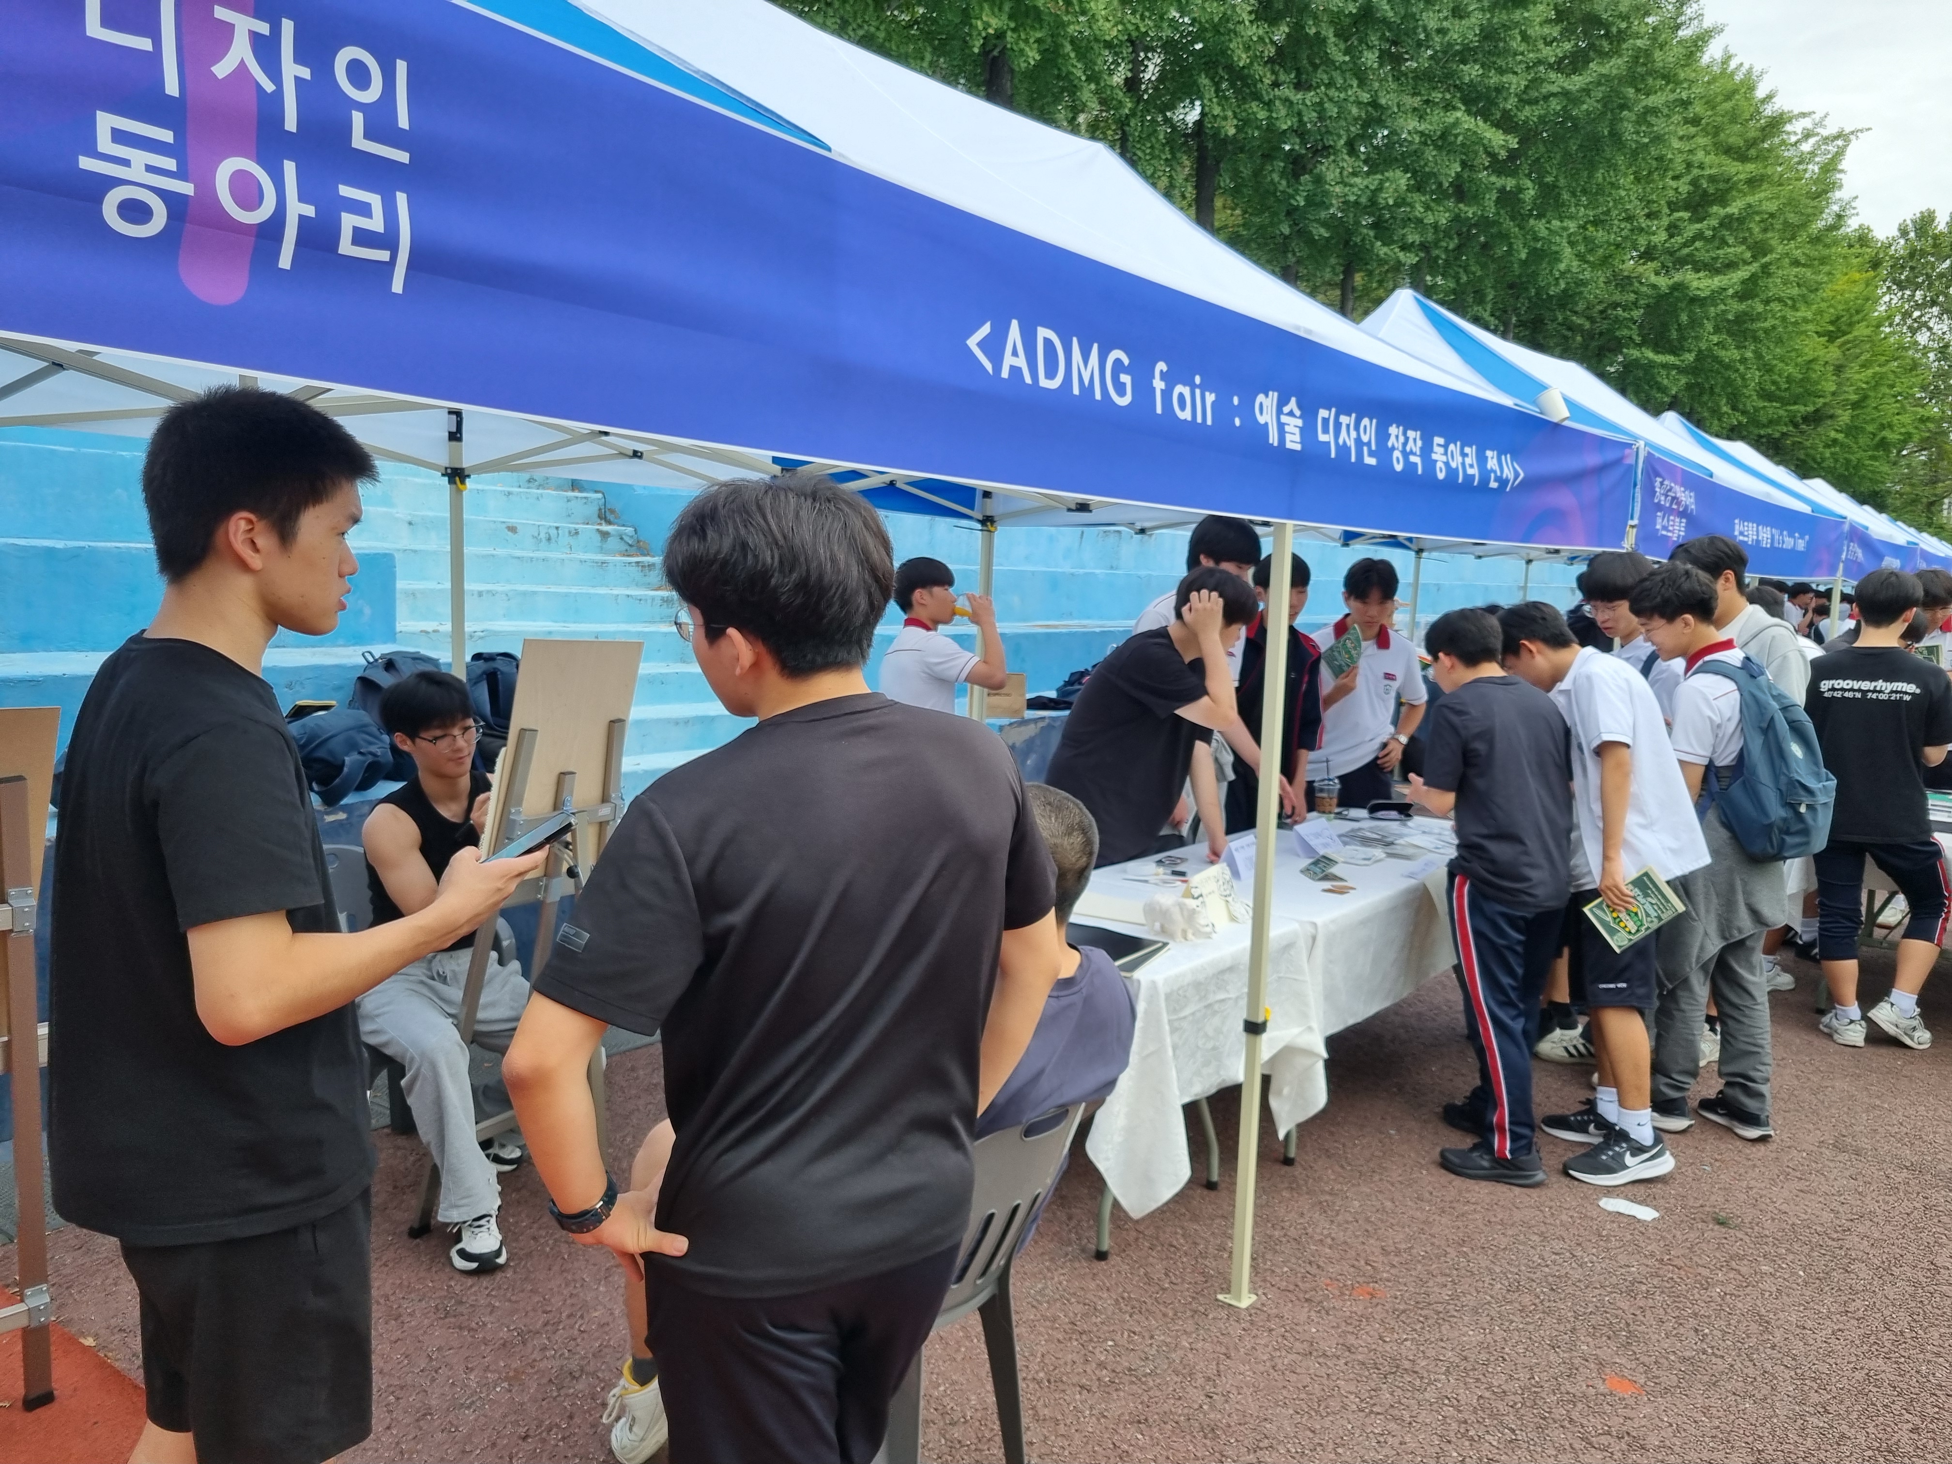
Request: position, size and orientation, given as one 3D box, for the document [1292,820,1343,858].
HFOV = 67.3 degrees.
[{"bbox_3d":[1.072,0.320,4.580,0.115,0.095,0.210,7,8,36],"label":"document"}]

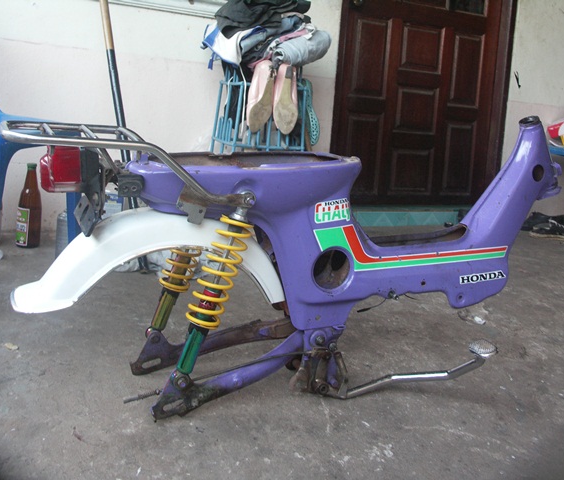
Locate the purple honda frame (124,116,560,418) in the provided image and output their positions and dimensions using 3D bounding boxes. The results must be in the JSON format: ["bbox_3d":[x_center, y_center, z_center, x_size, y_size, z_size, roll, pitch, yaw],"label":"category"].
[{"bbox_3d":[0.160,0.013,1.147,0.854,0.487,0.226,0,12,-24],"label":"purple honda frame"}]

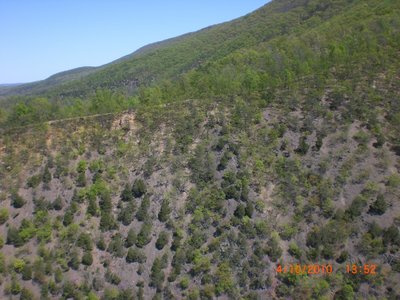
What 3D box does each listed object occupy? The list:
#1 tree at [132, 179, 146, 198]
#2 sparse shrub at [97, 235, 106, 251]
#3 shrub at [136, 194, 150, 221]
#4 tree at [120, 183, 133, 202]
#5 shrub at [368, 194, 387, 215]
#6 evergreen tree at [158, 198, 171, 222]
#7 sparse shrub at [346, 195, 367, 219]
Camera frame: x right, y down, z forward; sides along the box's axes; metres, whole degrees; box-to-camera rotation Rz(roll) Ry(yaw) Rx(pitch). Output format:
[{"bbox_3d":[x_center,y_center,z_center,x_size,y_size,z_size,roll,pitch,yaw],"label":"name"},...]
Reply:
[{"bbox_3d":[-12.840,8.170,93.200,2.820,4.080,2.740,0,9,0],"label":"tree"},{"bbox_3d":[-18.490,17.360,82.430,1.780,2.880,1.730,0,9,0],"label":"sparse shrub"},{"bbox_3d":[-11.360,11.560,88.320,2.680,5.020,2.590,0,9,0],"label":"shrub"},{"bbox_3d":[-15.440,8.930,92.270,2.400,4.030,2.320,0,9,0],"label":"tree"},{"bbox_3d":[36.220,11.120,89.600,3.490,3.920,3.380,0,9,0],"label":"shrub"},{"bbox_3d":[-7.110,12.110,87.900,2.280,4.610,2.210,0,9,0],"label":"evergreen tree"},{"bbox_3d":[31.630,11.420,88.740,3.840,4.660,3.720,0,9,0],"label":"sparse shrub"}]

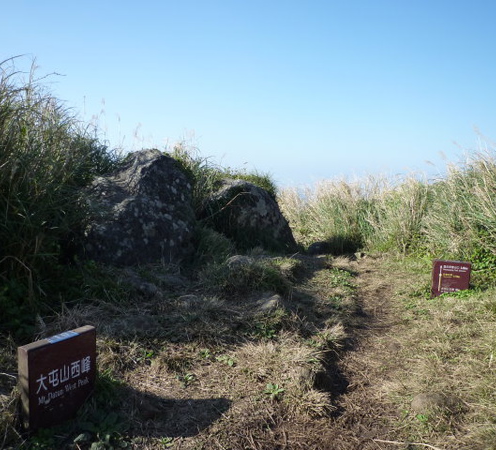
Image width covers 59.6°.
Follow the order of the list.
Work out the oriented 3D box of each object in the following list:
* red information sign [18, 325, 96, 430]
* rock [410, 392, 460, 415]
[{"bbox_3d":[-1.178,0.941,2.723,0.086,0.483,0.475,6,8,30],"label":"red information sign"},{"bbox_3d":[1.203,1.145,2.780,0.311,0.100,0.190,2,7,8],"label":"rock"}]

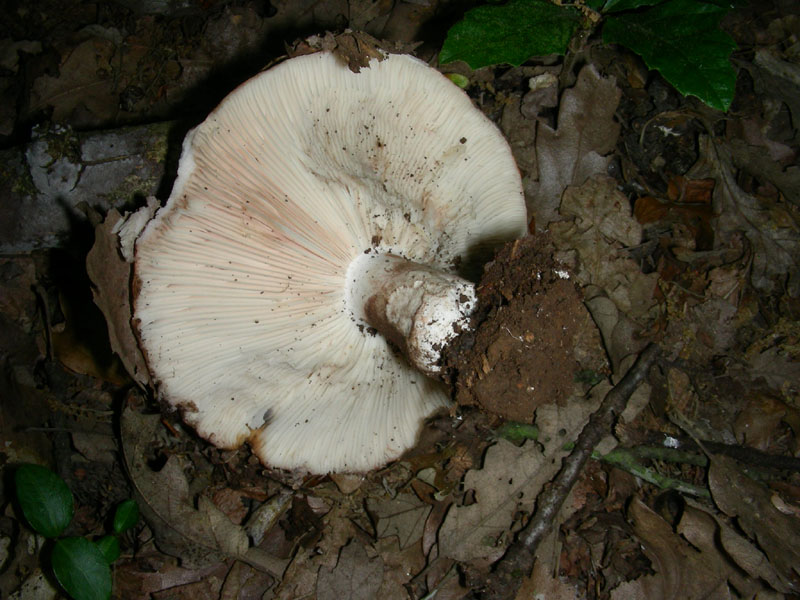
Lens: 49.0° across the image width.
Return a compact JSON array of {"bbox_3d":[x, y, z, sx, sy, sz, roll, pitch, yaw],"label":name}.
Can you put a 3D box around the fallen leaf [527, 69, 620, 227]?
[{"bbox_3d":[0.087,-0.080,0.453,0.043,0.014,0.111,16,65,8],"label":"fallen leaf"}]

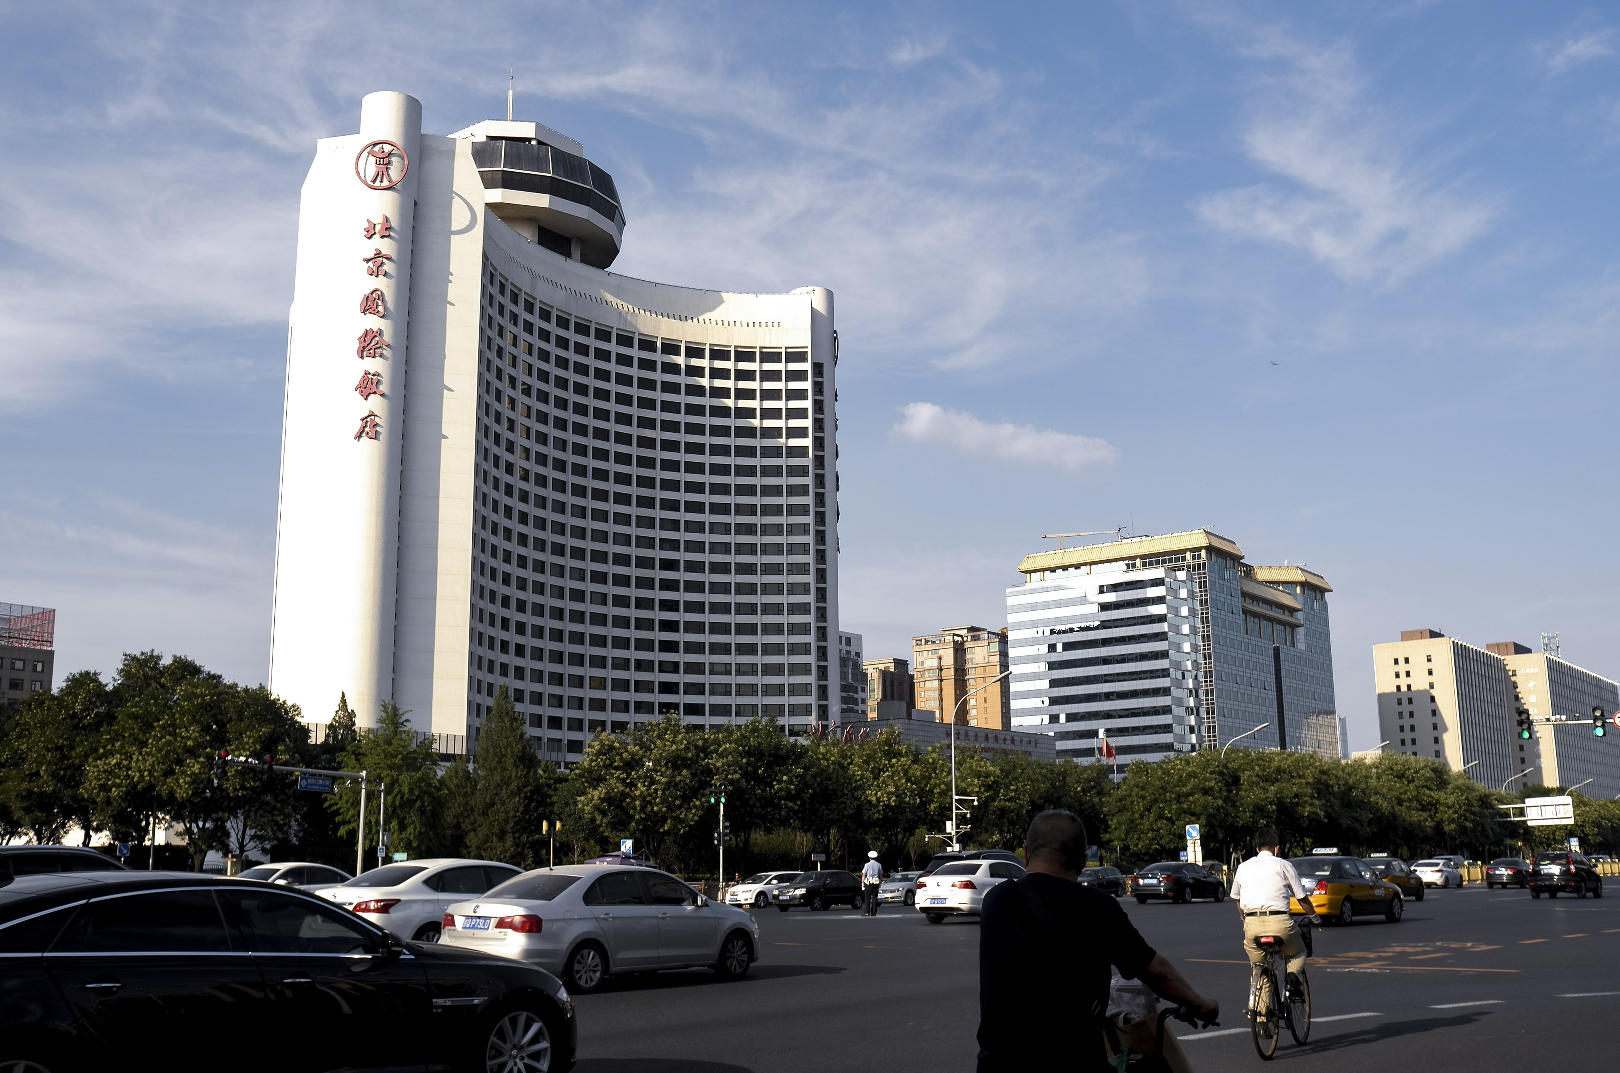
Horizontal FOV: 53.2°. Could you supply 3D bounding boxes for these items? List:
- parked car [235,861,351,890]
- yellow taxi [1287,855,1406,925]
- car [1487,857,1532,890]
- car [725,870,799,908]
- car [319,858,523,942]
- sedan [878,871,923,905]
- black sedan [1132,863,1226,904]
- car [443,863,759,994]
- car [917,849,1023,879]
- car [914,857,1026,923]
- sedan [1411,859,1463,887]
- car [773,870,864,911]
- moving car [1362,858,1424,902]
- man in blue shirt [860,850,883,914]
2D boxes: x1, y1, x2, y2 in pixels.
[{"bbox_3d":[-13.354,9.011,41.000,1.810,1.470,4.750,-9,-15,36],"label":"parked car"},{"bbox_3d":[11.411,7.708,35.235,1.730,1.450,4.530,-11,-16,40],"label":"yellow taxi"},{"bbox_3d":[36.542,17.527,84.088,1.820,1.470,4.750,-10,-15,36],"label":"car"},{"bbox_3d":[-1.922,15.877,72.796,1.820,1.630,4.550,-10,-15,37],"label":"car"},{"bbox_3d":[-4.751,5.347,23.005,1.760,1.500,4.630,-10,-15,38],"label":"car"},{"bbox_3d":[4.570,15.773,72.500,1.770,1.460,4.600,-9,-14,34],"label":"sedan"},{"bbox_3d":[13.534,12.688,59.300,1.810,1.450,4.700,-9,-15,36],"label":"black sedan"},{"bbox_3d":[-2.456,4.824,20.094,1.706,1.465,4.470,-10,-15,36],"label":"car"},{"bbox_3d":[4.958,9.497,44.279,1.930,1.770,4.880,-10,-15,38],"label":"car"},{"bbox_3d":[4.361,8.462,38.571,1.775,1.467,4.530,-11,-15,39],"label":"car"},{"bbox_3d":[32.943,17.741,85.000,1.775,1.440,4.570,-9,-15,35],"label":"sedan"},{"bbox_3d":[0.317,13.021,59.500,1.690,1.430,4.150,-9,-14,33],"label":"car"},{"bbox_3d":[19.308,11.635,54.800,1.740,1.450,4.530,-10,-15,37],"label":"moving car"},{"bbox_3d":[1.733,9.655,45.000,0.540,1.790,0.360,0,-12,-5],"label":"man in blue shirt"}]

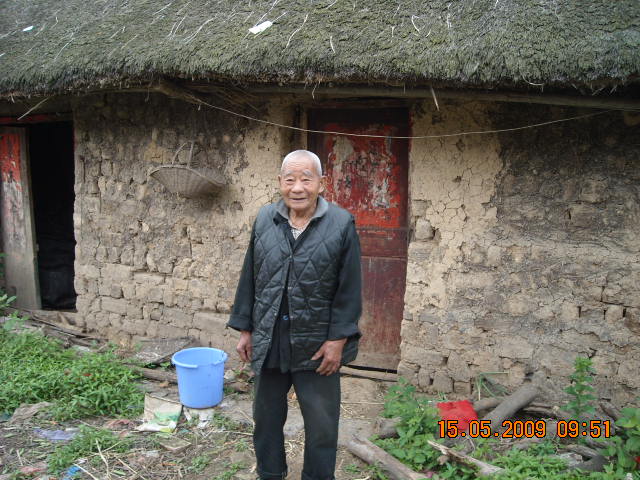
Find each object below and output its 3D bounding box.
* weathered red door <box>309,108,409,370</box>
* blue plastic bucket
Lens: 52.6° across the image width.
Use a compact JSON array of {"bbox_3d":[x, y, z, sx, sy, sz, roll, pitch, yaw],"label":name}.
[{"bbox_3d":[0.248,0.018,4.232,0.661,1.714,0.050,3,11,16],"label":"weathered red door"},{"bbox_3d":[-0.689,0.802,3.743,0.323,0.260,0.316,0,10,0],"label":"blue plastic bucket"}]

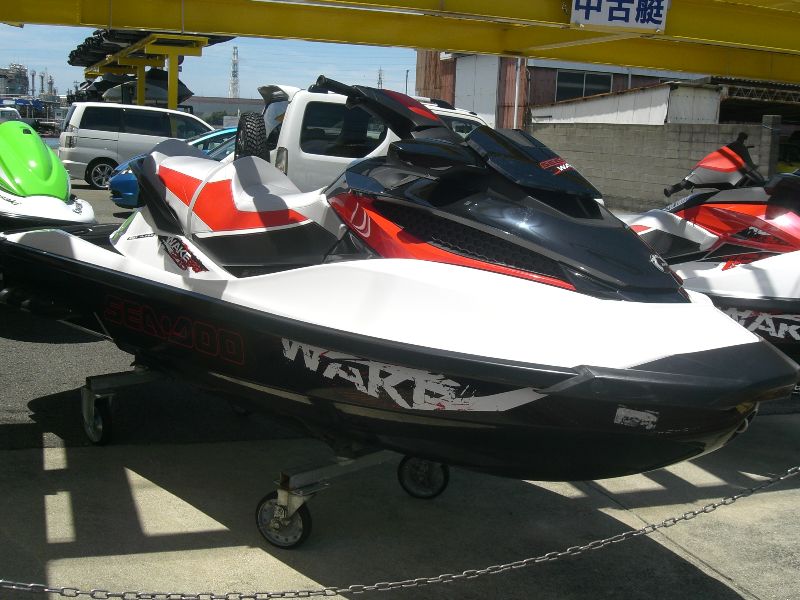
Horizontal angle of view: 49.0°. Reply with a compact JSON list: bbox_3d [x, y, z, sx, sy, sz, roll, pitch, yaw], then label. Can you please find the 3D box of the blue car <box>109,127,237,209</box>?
[{"bbox_3d":[-2.745,-2.166,14.794,4.150,1.490,1.700,-1,11,-17],"label":"blue car"}]

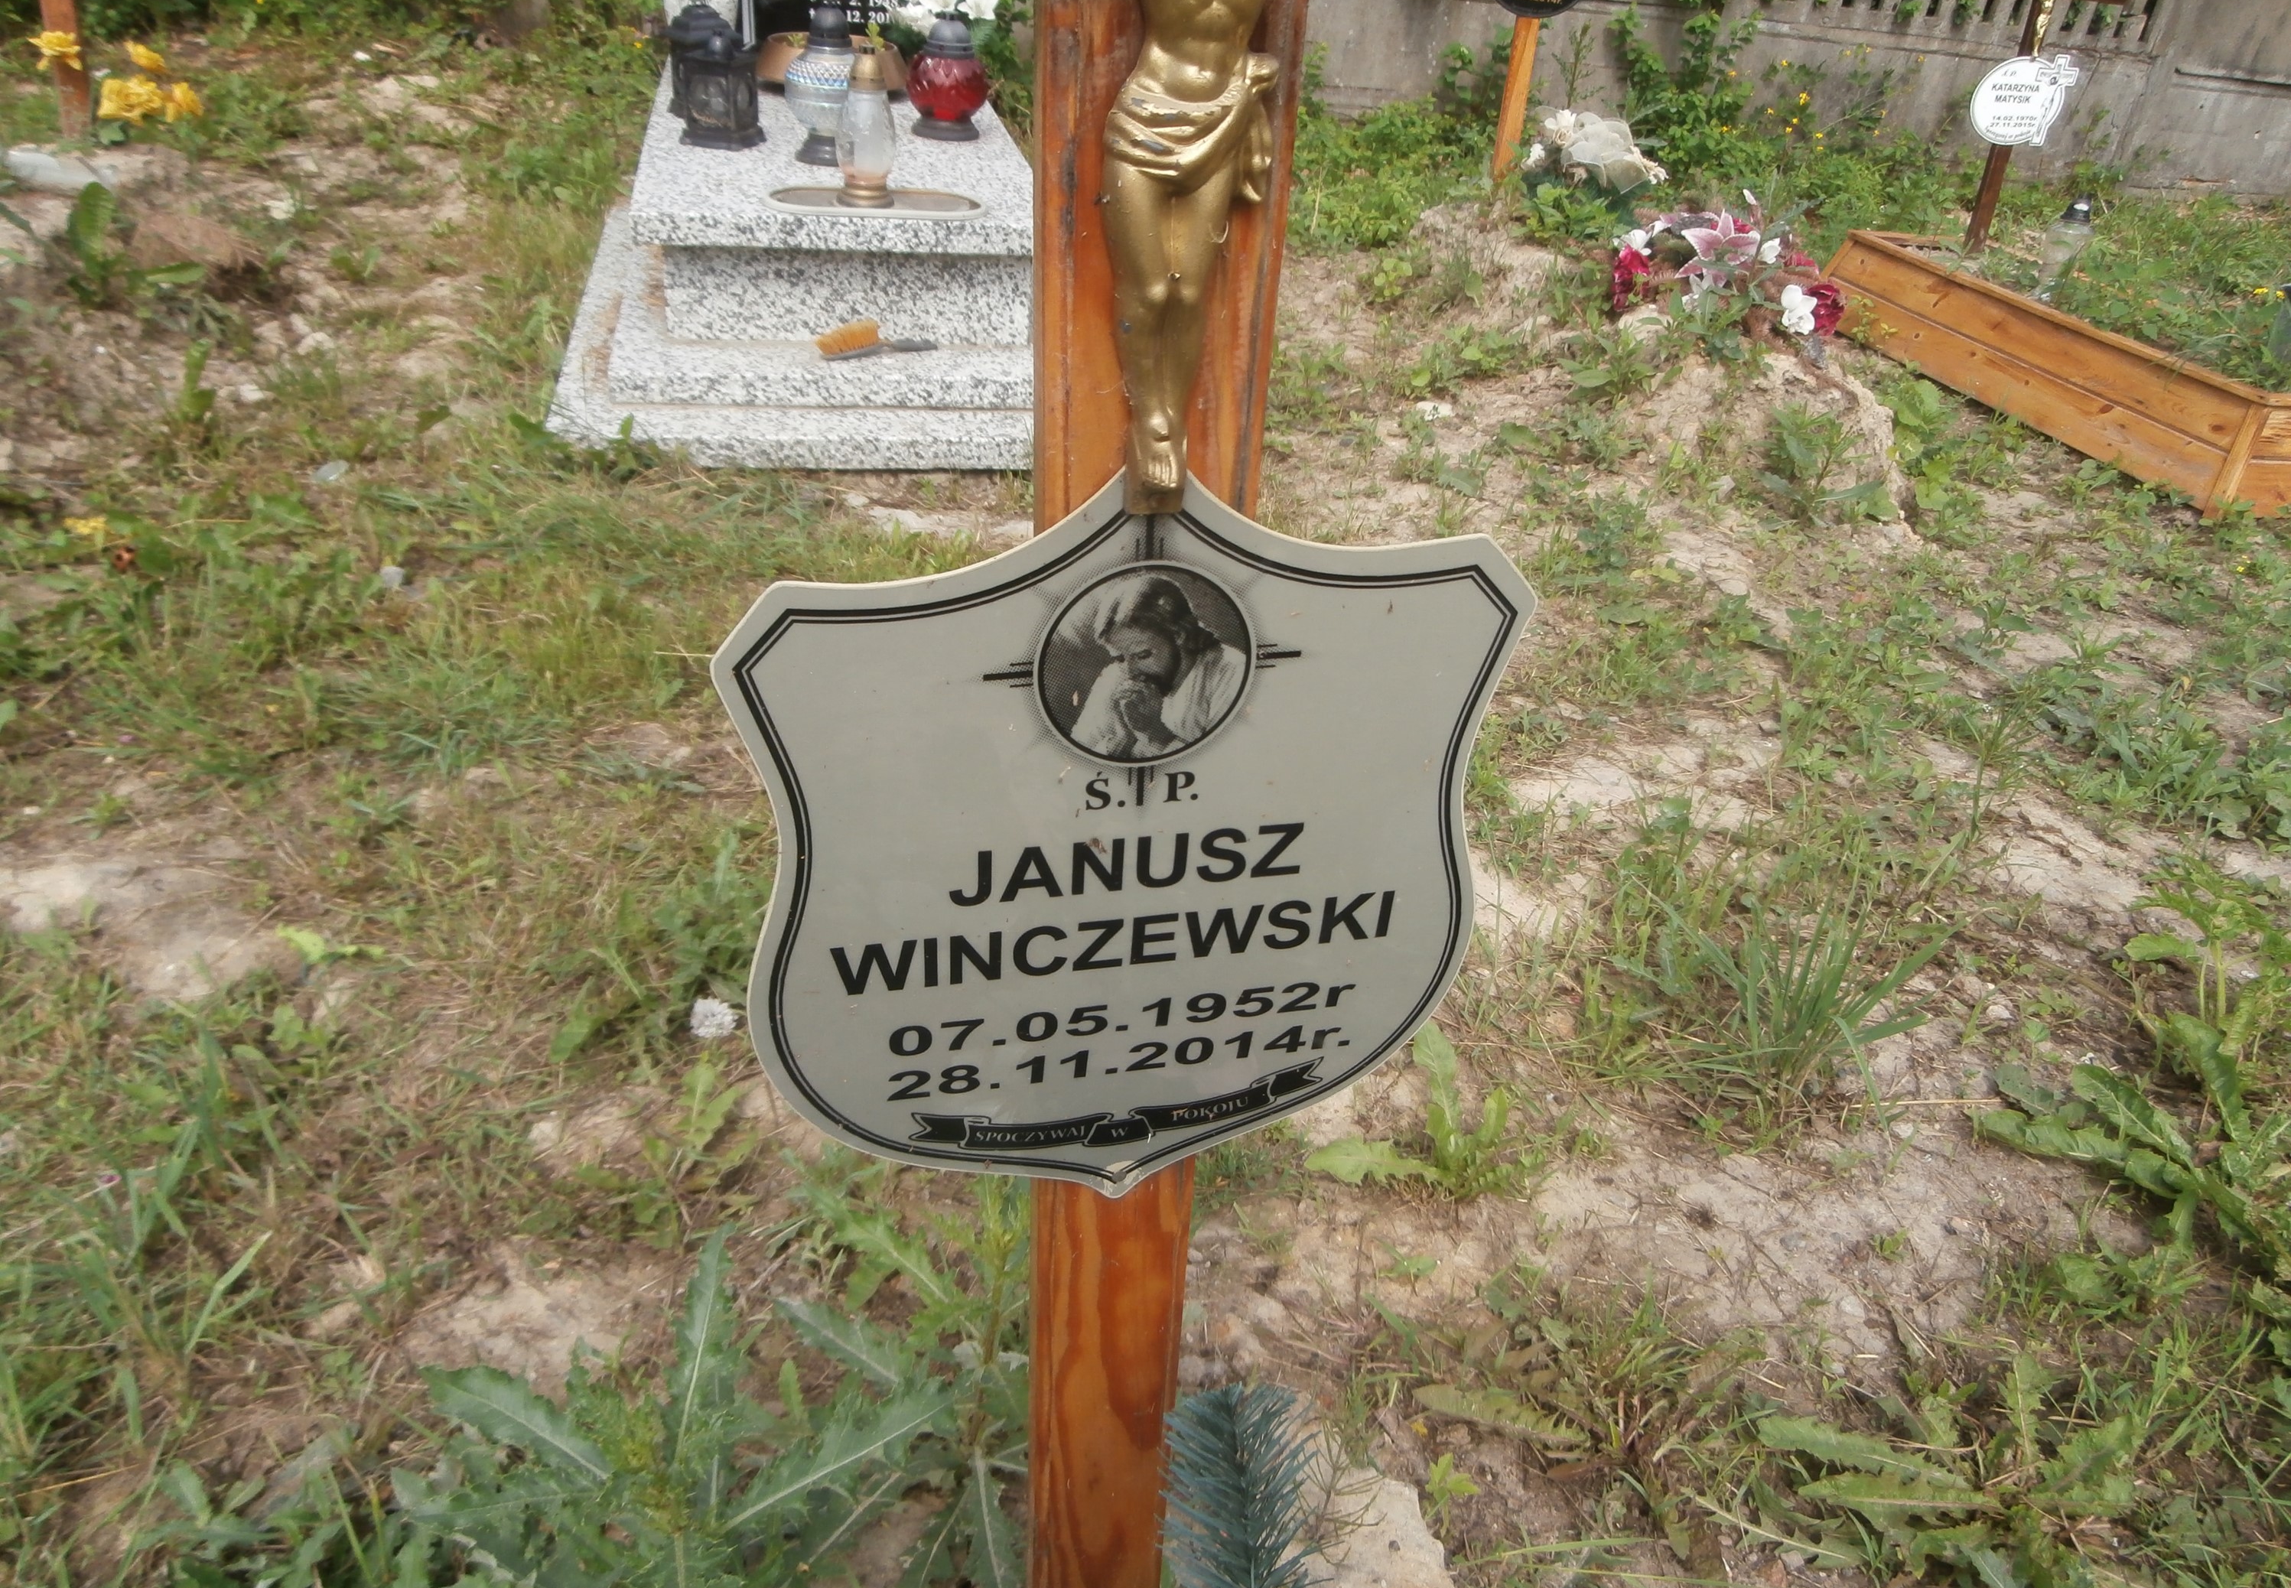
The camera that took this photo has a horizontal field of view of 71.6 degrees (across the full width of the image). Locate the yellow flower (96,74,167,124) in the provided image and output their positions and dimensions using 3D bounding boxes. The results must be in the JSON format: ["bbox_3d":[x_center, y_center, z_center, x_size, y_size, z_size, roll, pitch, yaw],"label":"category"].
[{"bbox_3d":[-2.872,-1.970,4.500,0.165,0.115,0.130,-14,37,-27],"label":"yellow flower"}]

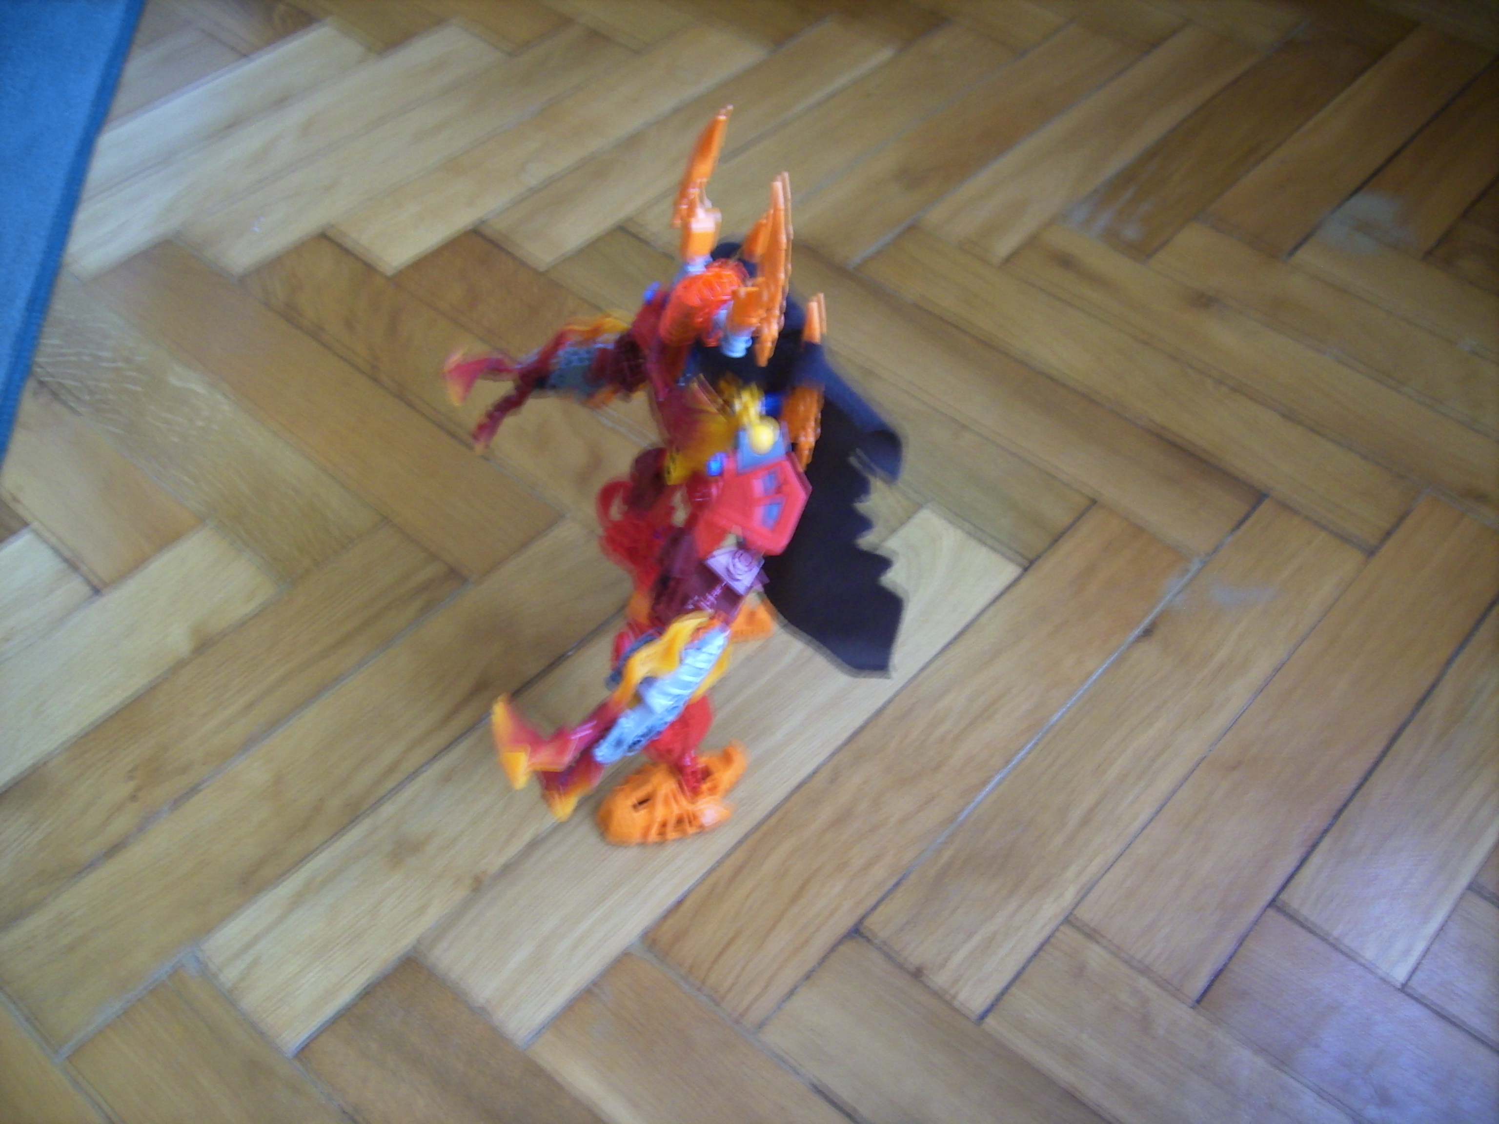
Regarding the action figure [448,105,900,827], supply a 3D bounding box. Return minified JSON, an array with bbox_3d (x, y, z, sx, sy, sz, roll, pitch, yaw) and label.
[{"bbox_3d":[-0.020,-0.021,0.439,0.138,0.259,0.116,-9,52,-10],"label":"action figure"}]

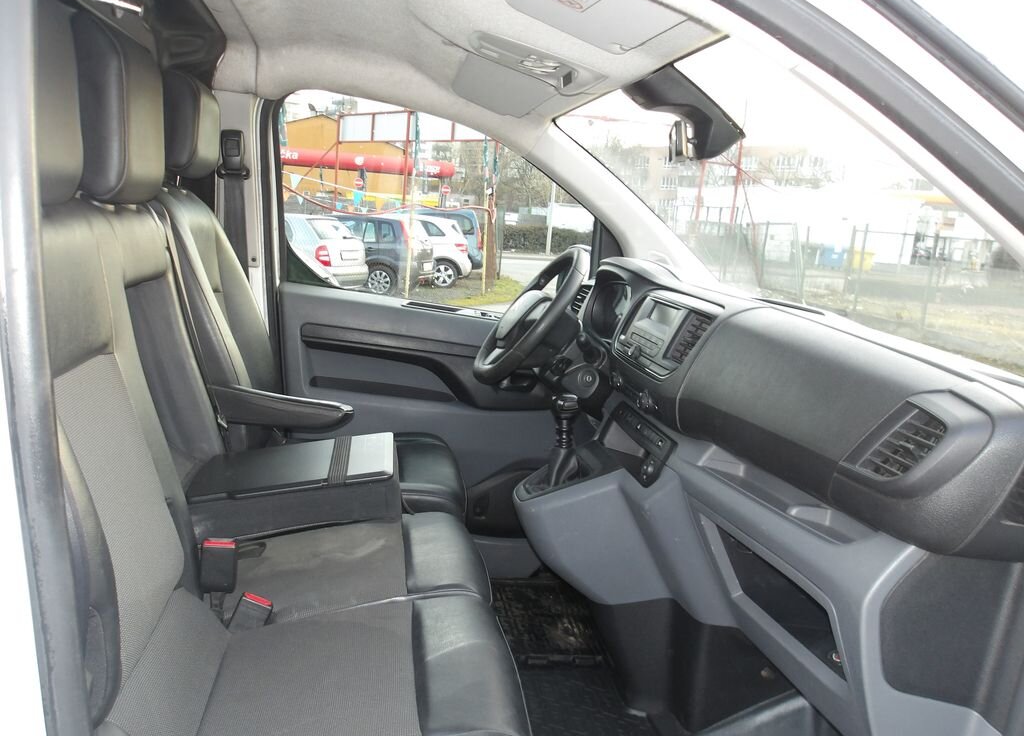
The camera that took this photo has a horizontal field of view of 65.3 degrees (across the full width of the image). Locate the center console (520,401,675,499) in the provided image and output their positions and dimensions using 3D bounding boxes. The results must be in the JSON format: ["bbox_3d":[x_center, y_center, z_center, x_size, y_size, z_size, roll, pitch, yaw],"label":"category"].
[{"bbox_3d":[0.128,0.147,1.397,0.270,0.190,0.300,3,9,-9],"label":"center console"}]

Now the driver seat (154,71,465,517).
[{"bbox_3d":[-0.436,-0.037,1.693,0.720,1.070,0.540,3,9,-9],"label":"driver seat"}]

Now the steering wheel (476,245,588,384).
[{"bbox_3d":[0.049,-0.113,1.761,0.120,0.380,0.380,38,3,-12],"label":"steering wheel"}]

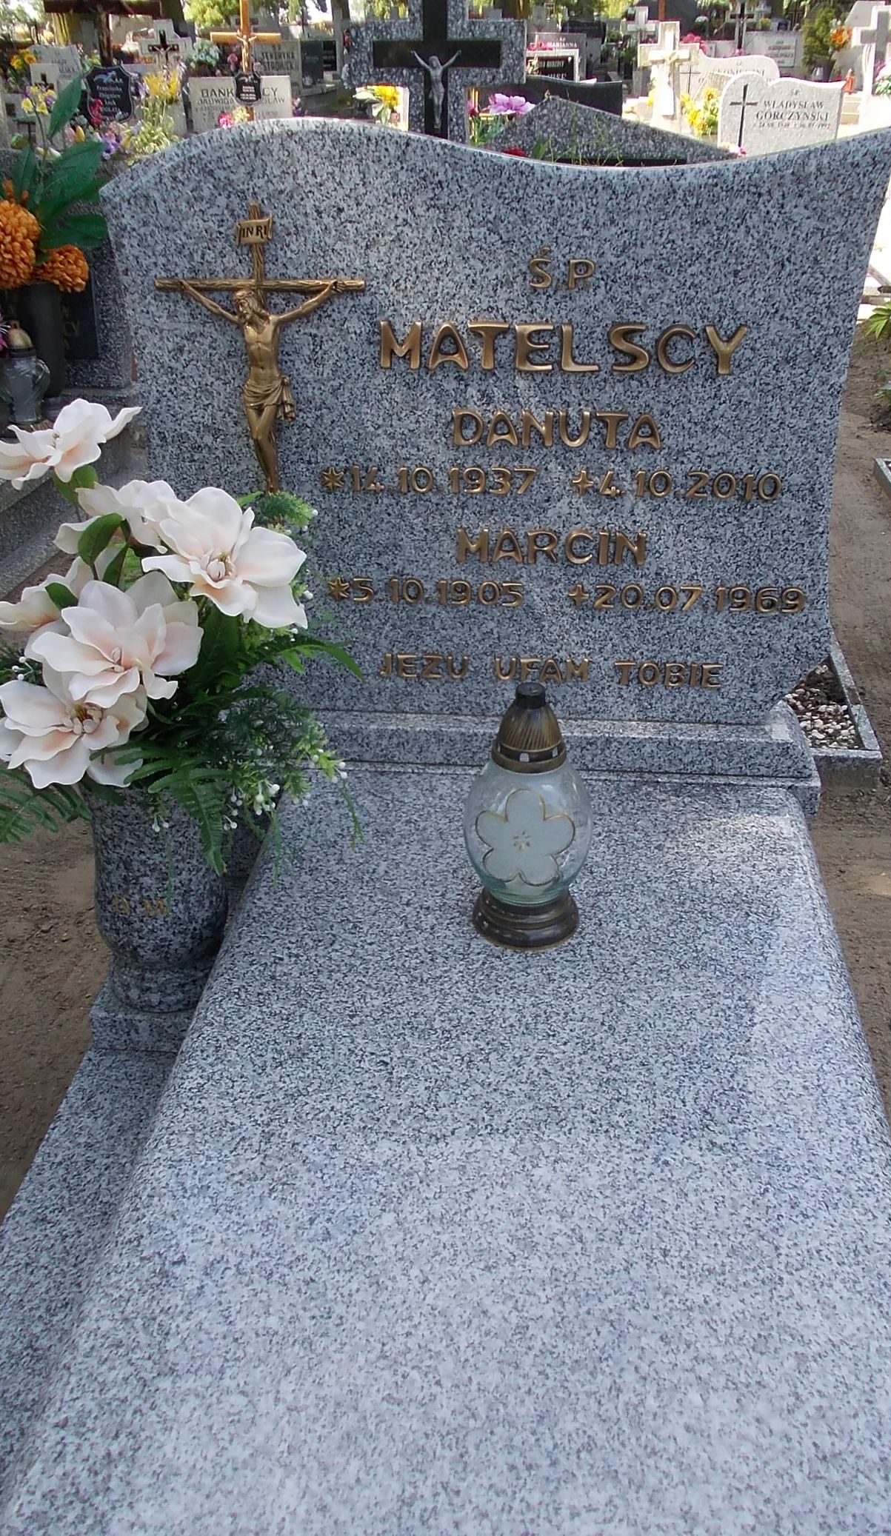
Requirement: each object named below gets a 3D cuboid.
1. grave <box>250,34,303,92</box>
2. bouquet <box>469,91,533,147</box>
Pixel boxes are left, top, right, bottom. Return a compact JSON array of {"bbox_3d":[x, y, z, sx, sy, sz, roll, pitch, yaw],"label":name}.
[{"bbox_3d":[-1.893,-7.903,14.000,0.580,0.680,0.120,2,31,5],"label":"grave"},{"bbox_3d":[0.211,-2.454,4.700,0.250,0.260,0.220,2,31,5],"label":"bouquet"}]

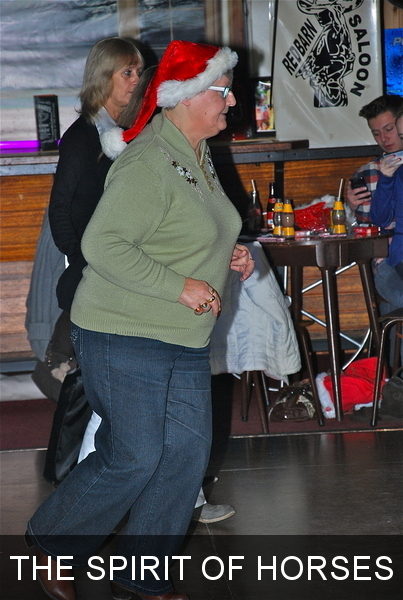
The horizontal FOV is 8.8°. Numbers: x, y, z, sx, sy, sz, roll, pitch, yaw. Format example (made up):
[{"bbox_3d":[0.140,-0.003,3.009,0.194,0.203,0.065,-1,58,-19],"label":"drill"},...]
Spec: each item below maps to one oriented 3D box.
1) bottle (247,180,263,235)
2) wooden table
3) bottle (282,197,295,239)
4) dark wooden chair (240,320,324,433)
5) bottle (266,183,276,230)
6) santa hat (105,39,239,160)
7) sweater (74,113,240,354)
[{"bbox_3d":[0.219,-0.368,10.850,0.056,0.205,0.056,-2,7,0],"label":"bottle"},{"bbox_3d":[0.468,0.106,10.846,0.720,0.750,0.720,-2,7,0],"label":"wooden table"},{"bbox_3d":[0.356,-0.333,10.780,0.051,0.154,0.051,-2,7,0],"label":"bottle"},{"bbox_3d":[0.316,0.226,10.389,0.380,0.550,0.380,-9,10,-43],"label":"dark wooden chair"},{"bbox_3d":[0.296,-0.392,11.050,0.049,0.195,0.049,-2,7,0],"label":"bottle"},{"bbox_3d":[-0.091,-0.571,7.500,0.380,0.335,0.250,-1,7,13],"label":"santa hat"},{"bbox_3d":[-0.126,-0.202,7.520,0.440,0.650,0.500,1,8,22],"label":"sweater"}]

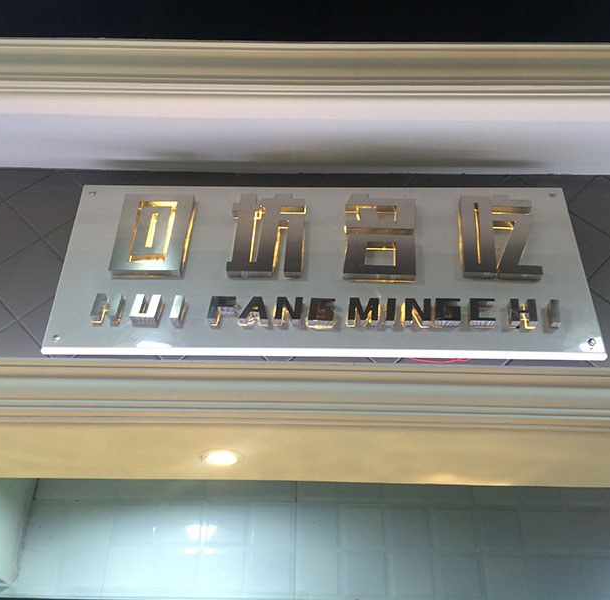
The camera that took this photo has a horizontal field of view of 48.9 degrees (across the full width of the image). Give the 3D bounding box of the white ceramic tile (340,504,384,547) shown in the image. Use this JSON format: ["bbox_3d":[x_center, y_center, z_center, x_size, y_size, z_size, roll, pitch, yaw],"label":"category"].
[{"bbox_3d":[0.193,0.748,2.209,0.147,0.147,0.010,1,-31,0],"label":"white ceramic tile"}]

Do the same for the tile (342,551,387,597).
[{"bbox_3d":[0.190,0.876,2.128,0.148,0.148,0.010,1,-33,0],"label":"tile"}]

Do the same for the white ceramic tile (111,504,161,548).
[{"bbox_3d":[-0.557,0.738,2.215,0.147,0.147,0.010,1,-31,0],"label":"white ceramic tile"}]

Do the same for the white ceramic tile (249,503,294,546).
[{"bbox_3d":[-0.107,0.744,2.212,0.147,0.147,0.010,1,-31,0],"label":"white ceramic tile"}]

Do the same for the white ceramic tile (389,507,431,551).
[{"bbox_3d":[0.343,0.750,2.208,0.147,0.147,0.010,1,-31,0],"label":"white ceramic tile"}]

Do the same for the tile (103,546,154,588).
[{"bbox_3d":[-0.560,0.861,2.129,0.148,0.148,0.010,1,-33,0],"label":"tile"}]

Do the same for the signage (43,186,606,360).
[{"bbox_3d":[0.041,-0.079,1.405,1.088,0.425,0.065,0,-33,0],"label":"signage"}]

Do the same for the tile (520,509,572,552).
[{"bbox_3d":[0.792,0.762,2.209,0.148,0.148,0.010,1,-33,0],"label":"tile"}]

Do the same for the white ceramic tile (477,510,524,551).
[{"bbox_3d":[0.642,0.753,2.205,0.147,0.147,0.010,1,-31,0],"label":"white ceramic tile"}]

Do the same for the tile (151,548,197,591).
[{"bbox_3d":[-0.410,0.864,2.129,0.148,0.148,0.010,1,-33,0],"label":"tile"}]

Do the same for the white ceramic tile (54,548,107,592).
[{"bbox_3d":[-0.710,0.865,2.138,0.147,0.147,0.010,1,-31,0],"label":"white ceramic tile"}]

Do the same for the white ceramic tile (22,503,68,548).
[{"bbox_3d":[-0.857,0.735,2.218,0.147,0.147,0.010,1,-31,0],"label":"white ceramic tile"}]

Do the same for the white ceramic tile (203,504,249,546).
[{"bbox_3d":[-0.258,0.742,2.213,0.147,0.147,0.010,1,-31,0],"label":"white ceramic tile"}]

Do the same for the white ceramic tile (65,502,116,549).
[{"bbox_3d":[-0.708,0.733,2.212,0.148,0.148,0.010,1,-33,0],"label":"white ceramic tile"}]

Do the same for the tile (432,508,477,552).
[{"bbox_3d":[0.492,0.756,2.210,0.148,0.148,0.010,1,-33,0],"label":"tile"}]

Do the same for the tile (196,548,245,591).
[{"bbox_3d":[-0.260,0.867,2.129,0.148,0.148,0.010,1,-33,0],"label":"tile"}]

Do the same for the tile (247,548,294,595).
[{"bbox_3d":[-0.110,0.872,2.134,0.147,0.147,0.010,1,-31,0],"label":"tile"}]

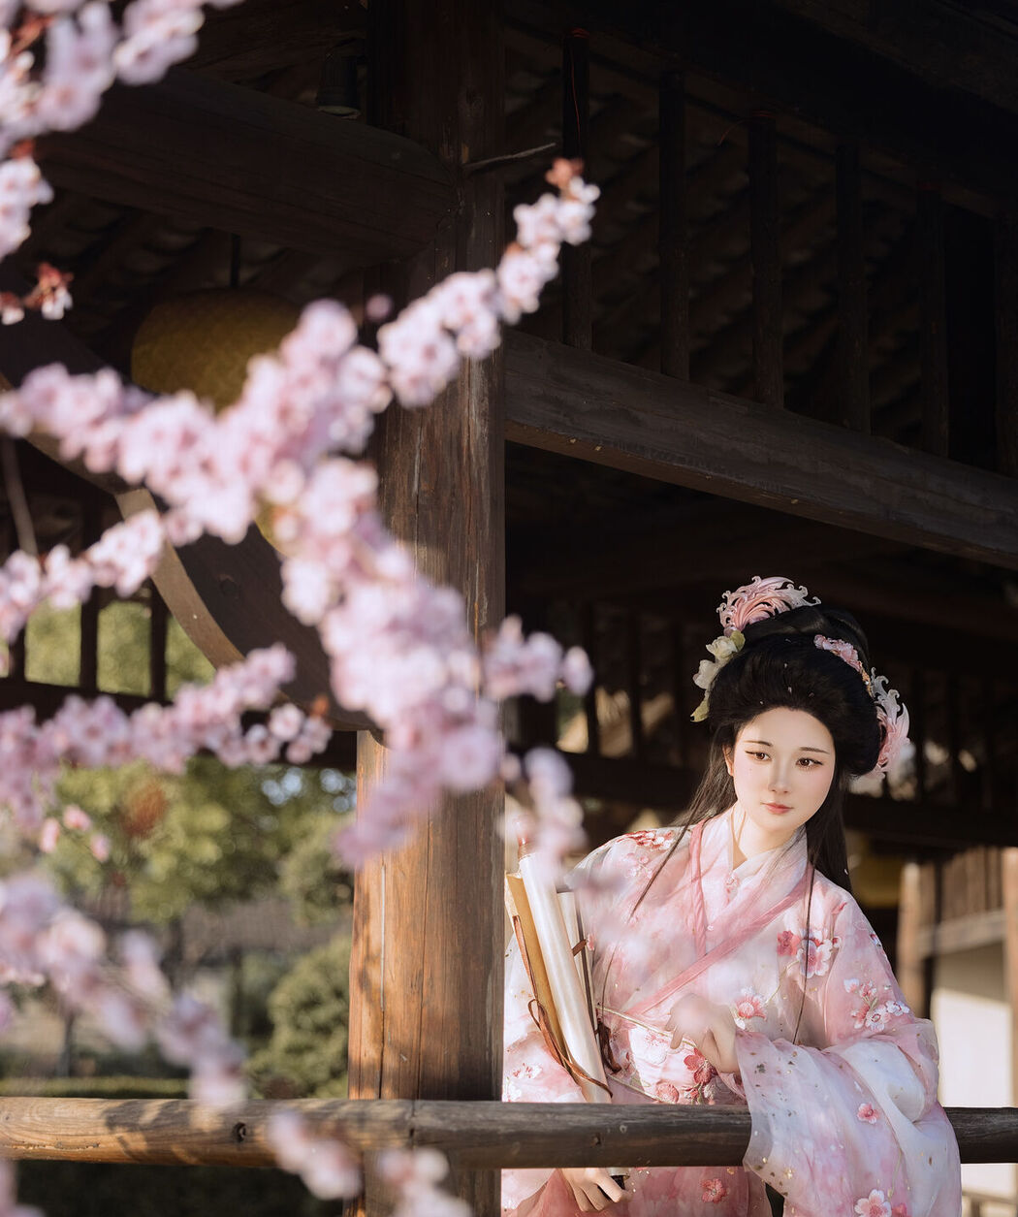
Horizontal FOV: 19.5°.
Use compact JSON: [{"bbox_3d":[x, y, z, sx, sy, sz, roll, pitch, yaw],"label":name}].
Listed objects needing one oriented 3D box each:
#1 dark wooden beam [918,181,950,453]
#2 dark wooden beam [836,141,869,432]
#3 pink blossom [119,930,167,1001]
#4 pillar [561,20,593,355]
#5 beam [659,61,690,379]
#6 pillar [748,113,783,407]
[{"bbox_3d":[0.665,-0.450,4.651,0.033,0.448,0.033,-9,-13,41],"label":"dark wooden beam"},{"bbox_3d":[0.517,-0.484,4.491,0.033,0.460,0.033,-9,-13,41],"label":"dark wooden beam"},{"bbox_3d":[-0.216,0.210,1.750,0.027,0.039,0.026,4,-11,-20],"label":"pink blossom"},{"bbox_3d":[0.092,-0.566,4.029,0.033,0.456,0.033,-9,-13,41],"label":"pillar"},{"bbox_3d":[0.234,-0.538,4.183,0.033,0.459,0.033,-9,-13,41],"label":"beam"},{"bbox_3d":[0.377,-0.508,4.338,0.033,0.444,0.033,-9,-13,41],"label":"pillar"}]

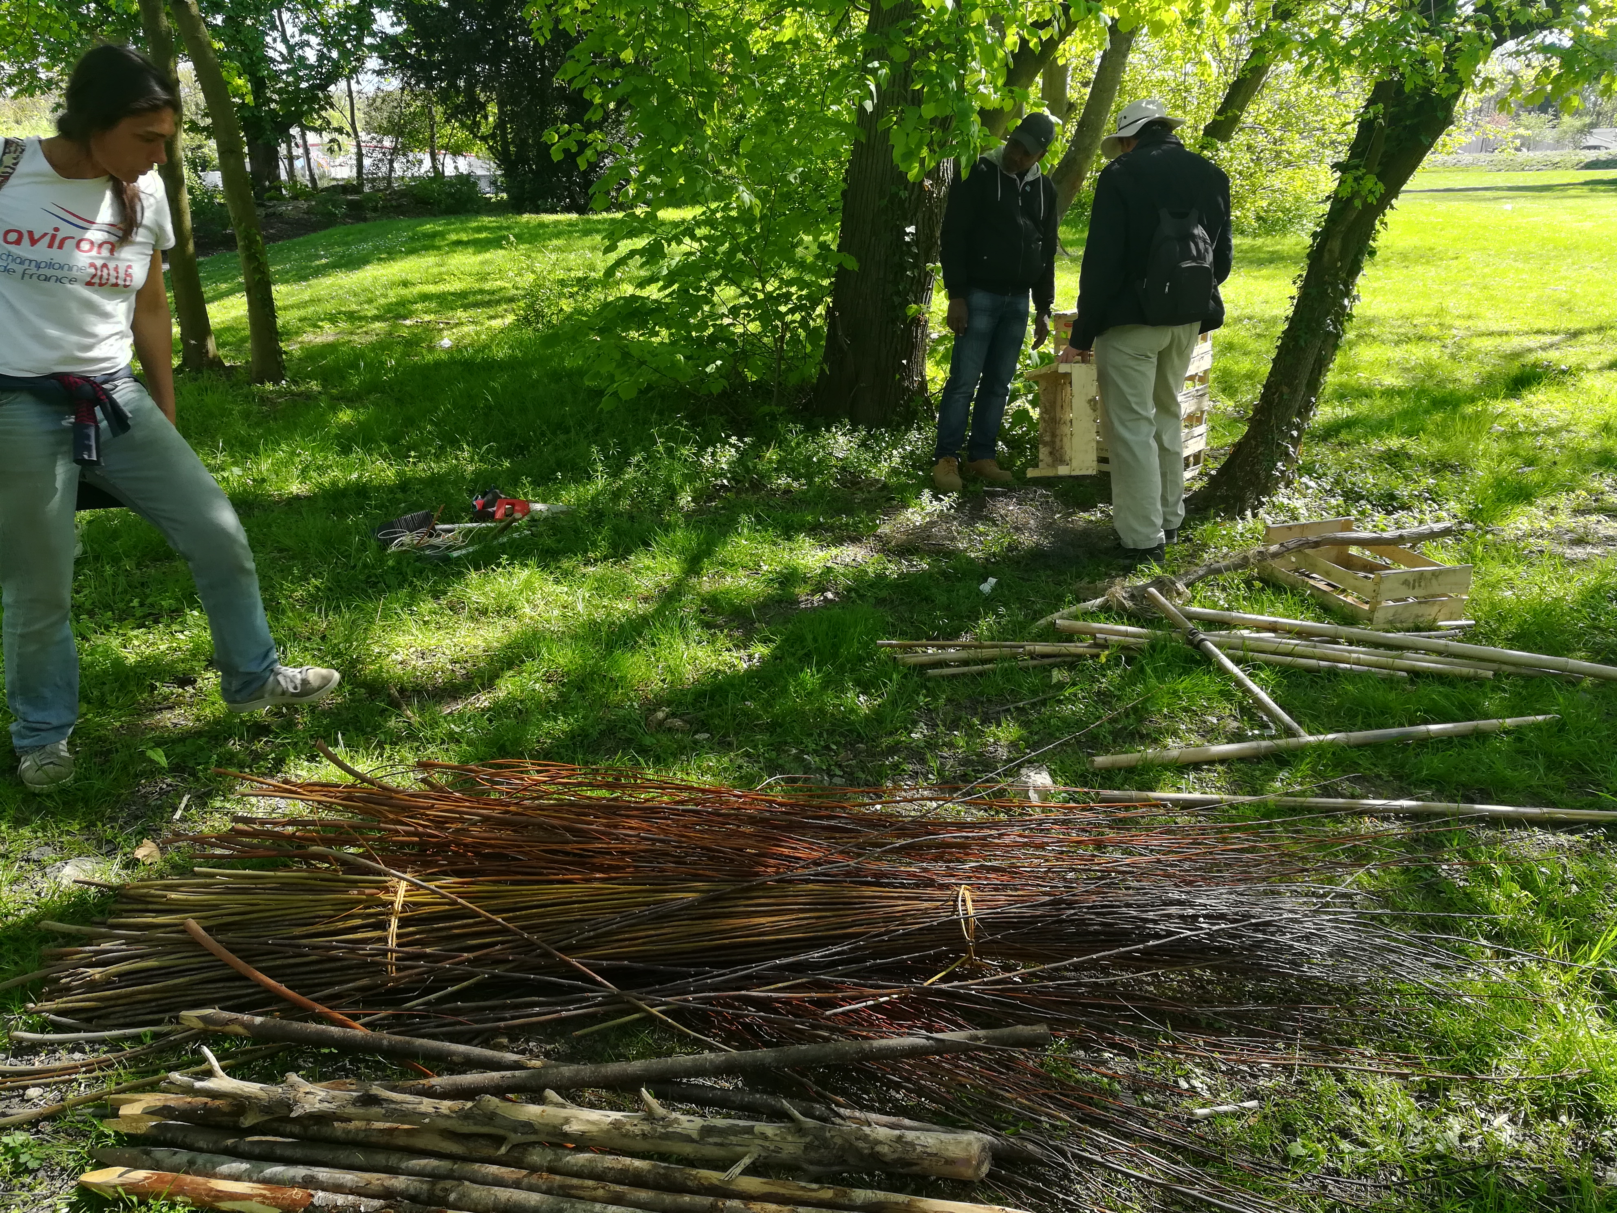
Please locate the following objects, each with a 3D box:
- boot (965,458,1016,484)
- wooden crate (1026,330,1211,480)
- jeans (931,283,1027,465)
[{"bbox_3d":[0.925,-0.719,6.231,0.290,0.130,0.110,14,25,33],"label":"boot"},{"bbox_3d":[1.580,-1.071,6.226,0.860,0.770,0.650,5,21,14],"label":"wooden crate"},{"bbox_3d":[0.865,-1.149,6.067,0.420,0.900,0.290,-7,22,-18],"label":"jeans"}]

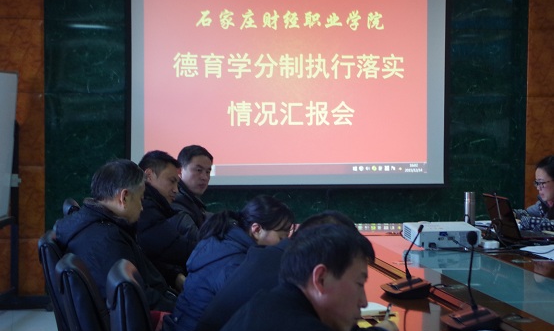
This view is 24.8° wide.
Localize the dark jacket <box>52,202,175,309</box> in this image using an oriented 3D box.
[{"bbox_3d":[-0.600,0.431,4.660,0.500,0.660,0.520,-1,4,-19],"label":"dark jacket"}]

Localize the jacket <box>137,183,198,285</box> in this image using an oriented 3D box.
[{"bbox_3d":[-0.530,0.384,5.460,0.480,0.660,0.520,0,3,-8],"label":"jacket"}]

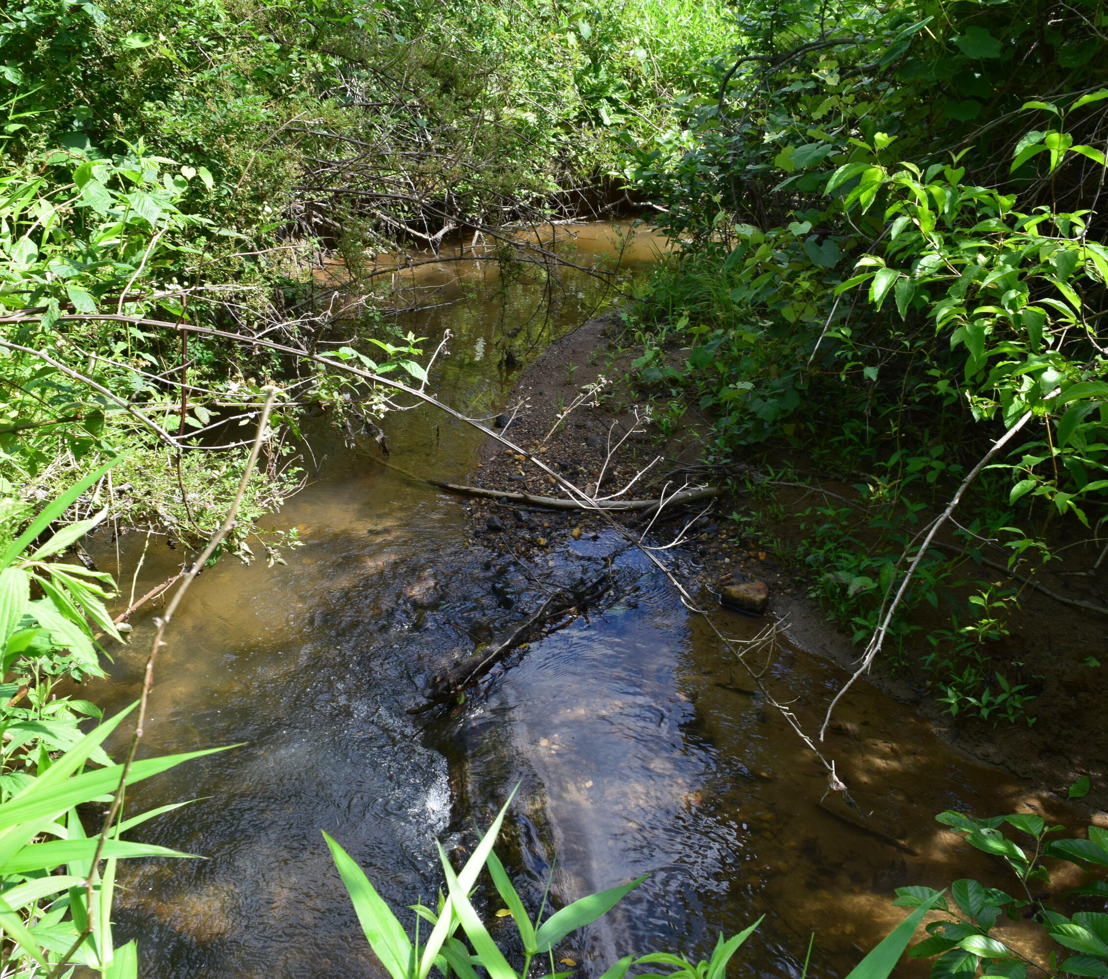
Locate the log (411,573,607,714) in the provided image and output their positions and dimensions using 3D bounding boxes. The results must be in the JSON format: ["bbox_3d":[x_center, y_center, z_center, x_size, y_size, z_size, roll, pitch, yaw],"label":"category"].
[{"bbox_3d":[-0.114,0.517,3.845,0.170,0.120,0.900,21,33,37],"label":"log"}]

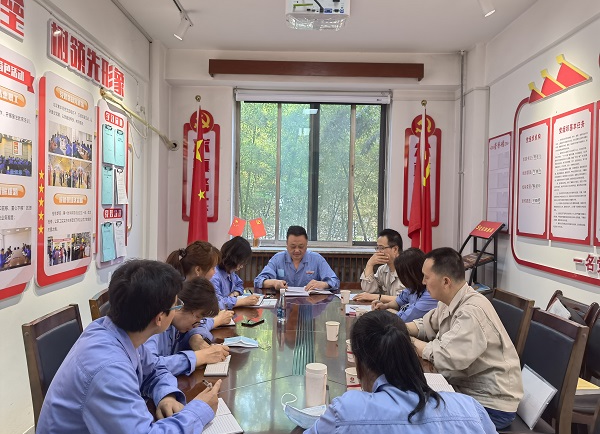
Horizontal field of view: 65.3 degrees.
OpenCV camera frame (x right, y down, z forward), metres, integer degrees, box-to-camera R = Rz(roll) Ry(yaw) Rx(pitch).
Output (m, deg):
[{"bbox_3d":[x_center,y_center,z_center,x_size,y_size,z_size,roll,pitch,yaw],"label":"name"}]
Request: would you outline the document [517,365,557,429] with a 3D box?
[{"bbox_3d":[1.073,0.841,2.198,0.015,0.210,0.300,31,2,0],"label":"document"}]

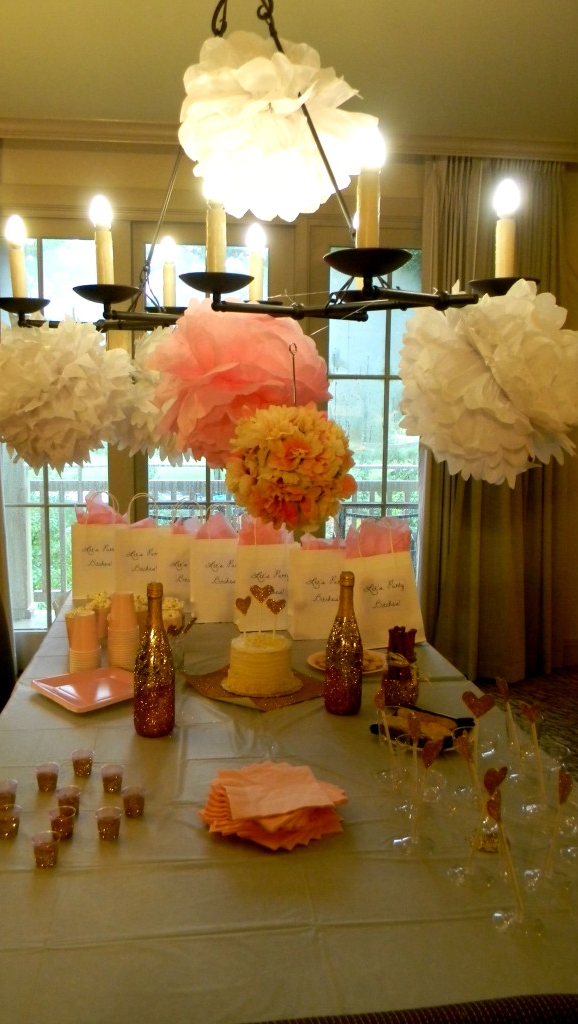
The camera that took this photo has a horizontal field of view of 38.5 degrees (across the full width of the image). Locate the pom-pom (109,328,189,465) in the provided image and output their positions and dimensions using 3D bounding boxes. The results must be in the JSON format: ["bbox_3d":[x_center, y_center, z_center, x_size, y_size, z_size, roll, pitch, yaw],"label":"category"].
[{"bbox_3d":[-0.277,-0.268,1.920,0.335,0.320,0.335,-1,7,-7],"label":"pom-pom"}]

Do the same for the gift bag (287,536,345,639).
[{"bbox_3d":[0.099,0.215,2.436,0.200,0.295,0.110,-1,7,-7],"label":"gift bag"}]

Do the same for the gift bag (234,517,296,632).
[{"bbox_3d":[-0.067,0.184,2.613,0.201,0.362,0.111,-1,7,-12],"label":"gift bag"}]

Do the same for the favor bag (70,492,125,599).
[{"bbox_3d":[-0.679,0.123,3.022,0.199,0.372,0.111,0,7,-6],"label":"favor bag"}]

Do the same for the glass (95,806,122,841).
[{"bbox_3d":[-0.289,0.504,1.336,0.042,0.040,0.042,0,7,0],"label":"glass"}]

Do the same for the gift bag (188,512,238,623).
[{"bbox_3d":[-0.215,0.170,2.717,0.199,0.362,0.111,-1,7,-8],"label":"gift bag"}]

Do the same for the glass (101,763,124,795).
[{"bbox_3d":[-0.318,0.484,1.498,0.042,0.040,0.042,0,7,0],"label":"glass"}]

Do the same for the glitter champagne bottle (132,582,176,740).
[{"bbox_3d":[-0.285,0.310,1.762,0.086,0.319,0.086,0,7,0],"label":"glitter champagne bottle"}]

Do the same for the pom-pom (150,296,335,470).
[{"bbox_3d":[-0.103,-0.258,1.650,0.360,0.335,0.360,-1,7,-7],"label":"pom-pom"}]

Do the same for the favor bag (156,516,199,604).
[{"bbox_3d":[-0.343,0.175,2.744,0.200,0.295,0.110,-1,7,-7],"label":"favor bag"}]

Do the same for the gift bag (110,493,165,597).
[{"bbox_3d":[-0.511,0.134,2.946,0.196,0.372,0.111,0,7,-7],"label":"gift bag"}]

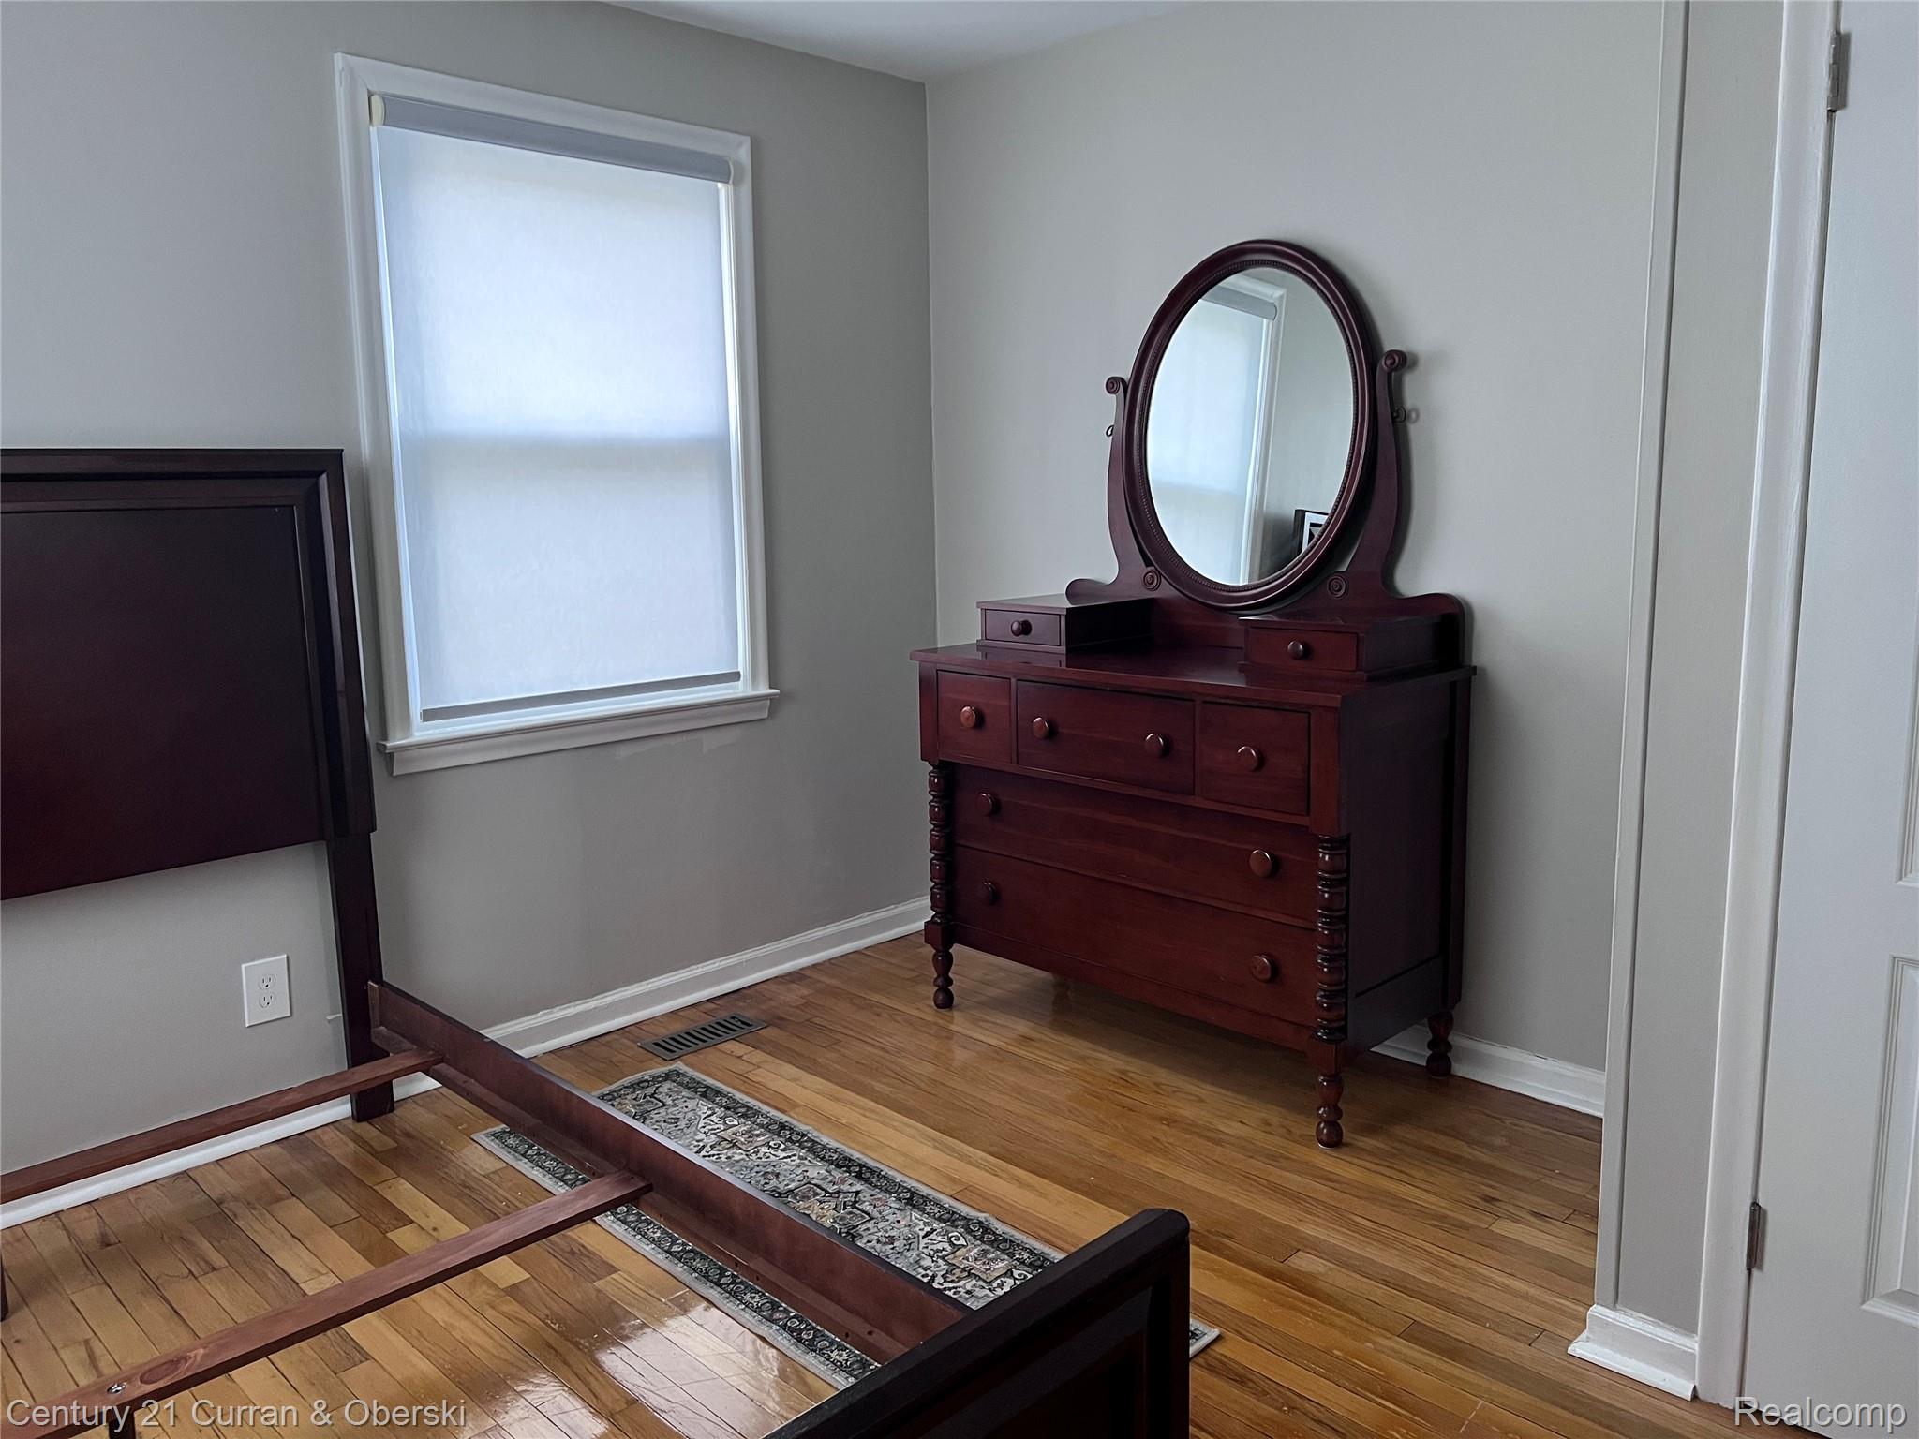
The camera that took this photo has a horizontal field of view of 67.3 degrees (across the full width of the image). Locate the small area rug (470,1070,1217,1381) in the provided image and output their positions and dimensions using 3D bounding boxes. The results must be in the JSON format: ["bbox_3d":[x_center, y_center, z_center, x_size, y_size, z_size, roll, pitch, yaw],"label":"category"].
[{"bbox_3d":[-0.300,0.908,2.617,0.515,0.010,1.545,-10,12,-43],"label":"small area rug"}]

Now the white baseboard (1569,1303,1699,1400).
[{"bbox_3d":[0.996,0.923,2.127,0.034,0.082,0.175,-10,13,-44],"label":"white baseboard"}]

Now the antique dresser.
[{"bbox_3d":[0.490,-0.141,3.288,0.565,1.840,1.175,-10,13,-44],"label":"antique dresser"}]

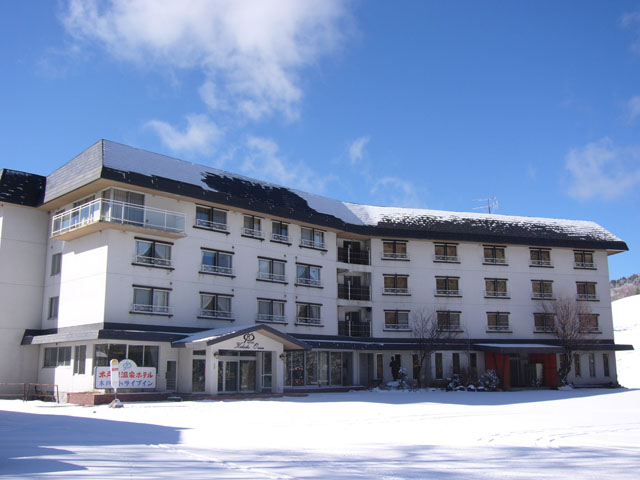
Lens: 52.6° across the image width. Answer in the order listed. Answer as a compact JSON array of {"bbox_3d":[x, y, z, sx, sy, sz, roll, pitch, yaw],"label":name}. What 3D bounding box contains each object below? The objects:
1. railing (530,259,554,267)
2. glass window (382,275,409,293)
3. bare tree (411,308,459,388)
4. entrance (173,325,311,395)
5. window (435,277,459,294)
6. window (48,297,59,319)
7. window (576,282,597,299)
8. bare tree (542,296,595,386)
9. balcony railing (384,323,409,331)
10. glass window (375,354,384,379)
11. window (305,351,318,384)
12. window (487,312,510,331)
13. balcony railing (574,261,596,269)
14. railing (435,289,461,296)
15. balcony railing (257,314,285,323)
[{"bbox_3d":[20.332,2.065,59.400,2.350,0.680,0.280,3,-12,-16],"label":"railing"},{"bbox_3d":[6.366,3.718,54.558,2.154,1.534,0.150,3,-12,-15],"label":"glass window"},{"bbox_3d":[9.217,8.693,52.088,3.700,6.300,3.400,0,-12,0],"label":"bare tree"},{"bbox_3d":[-4.725,7.719,41.695,8.400,4.350,3.500,11,-16,-44],"label":"entrance"},{"bbox_3d":[10.995,3.967,55.801,2.154,1.534,0.150,3,-12,-15],"label":"window"},{"bbox_3d":[-17.345,4.418,42.164,1.400,1.400,0.150,-12,-16,44],"label":"window"},{"bbox_3d":[24.845,4.708,60.326,2.200,1.600,0.220,3,-12,-16],"label":"window"},{"bbox_3d":[22.162,8.933,57.337,4.400,7.797,4.000,3,-12,-15],"label":"bare tree"},{"bbox_3d":[6.475,7.227,54.068,2.400,0.680,0.280,3,-12,-16],"label":"balcony railing"},{"bbox_3d":[4.876,10.332,52.767,0.620,1.950,0.120,3,-12,-15],"label":"glass window"},{"bbox_3d":[-0.630,9.488,47.968,1.400,2.450,0.120,11,-16,-44],"label":"window"},{"bbox_3d":[15.554,7.132,56.419,2.154,1.534,0.150,3,-12,-15],"label":"window"},{"bbox_3d":[24.927,2.300,60.755,2.350,0.680,0.280,3,-12,-16],"label":"balcony railing"},{"bbox_3d":[11.005,4.592,55.547,2.390,0.530,0.200,3,-12,-15],"label":"railing"},{"bbox_3d":[-3.098,5.222,43.019,2.544,0.457,0.200,11,-16,-42],"label":"balcony railing"}]

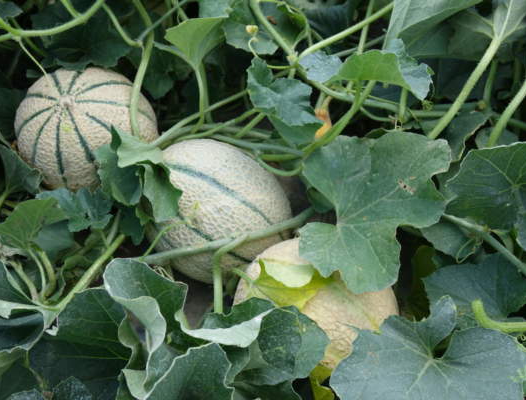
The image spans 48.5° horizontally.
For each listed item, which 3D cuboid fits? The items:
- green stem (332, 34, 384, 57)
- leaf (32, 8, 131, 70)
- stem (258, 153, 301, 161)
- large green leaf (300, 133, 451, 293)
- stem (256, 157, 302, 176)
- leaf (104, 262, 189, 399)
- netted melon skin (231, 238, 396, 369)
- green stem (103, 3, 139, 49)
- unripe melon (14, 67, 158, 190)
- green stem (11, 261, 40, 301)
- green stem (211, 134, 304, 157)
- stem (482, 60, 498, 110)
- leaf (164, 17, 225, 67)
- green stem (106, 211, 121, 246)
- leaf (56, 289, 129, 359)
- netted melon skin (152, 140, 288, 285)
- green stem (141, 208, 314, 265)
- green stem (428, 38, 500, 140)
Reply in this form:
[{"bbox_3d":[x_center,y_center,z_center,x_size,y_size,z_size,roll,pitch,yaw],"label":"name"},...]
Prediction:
[{"bbox_3d":[0.128,-0.207,0.780,0.078,0.011,0.012,-21,58,-14],"label":"green stem"},{"bbox_3d":[-0.218,-0.193,0.700,0.120,0.040,0.075,0,48,0],"label":"leaf"},{"bbox_3d":[0.018,-0.048,0.650,0.045,0.008,0.009,0,48,0],"label":"stem"},{"bbox_3d":[0.113,0.013,0.585,0.150,0.045,0.158,1,66,-3],"label":"large green leaf"},{"bbox_3d":[0.017,-0.036,0.630,0.050,0.014,0.020,0,55,0],"label":"stem"},{"bbox_3d":[-0.102,0.109,0.505,0.073,0.060,0.090,0,48,0],"label":"leaf"},{"bbox_3d":[0.058,0.113,0.630,0.172,0.147,0.147,8,55,6],"label":"netted melon skin"},{"bbox_3d":[-0.171,-0.208,0.700,0.016,0.070,0.013,-34,20,14],"label":"green stem"},{"bbox_3d":[-0.195,-0.078,0.645,0.155,0.143,0.152,-8,55,9],"label":"unripe melon"},{"bbox_3d":[-0.252,0.086,0.620,0.012,0.054,0.012,-14,29,6],"label":"green stem"},{"bbox_3d":[-0.007,-0.063,0.665,0.111,0.014,0.014,12,45,16],"label":"green stem"},{"bbox_3d":[0.295,-0.148,0.755,0.009,0.064,0.009,-2,28,0],"label":"stem"},{"bbox_3d":[-0.081,-0.188,0.690,0.074,0.064,0.040,0,23,0],"label":"leaf"},{"bbox_3d":[-0.169,0.031,0.662,0.010,0.010,0.040,15,68,0],"label":"green stem"},{"bbox_3d":[-0.155,0.111,0.530,0.070,0.032,0.058,0,48,0],"label":"leaf"},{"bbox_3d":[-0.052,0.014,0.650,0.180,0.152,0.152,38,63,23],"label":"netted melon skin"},{"bbox_3d":[-0.035,0.036,0.583,0.182,0.016,0.016,-15,56,-10],"label":"green stem"},{"bbox_3d":[0.227,-0.125,0.660,0.013,0.128,0.013,31,18,0],"label":"green stem"}]

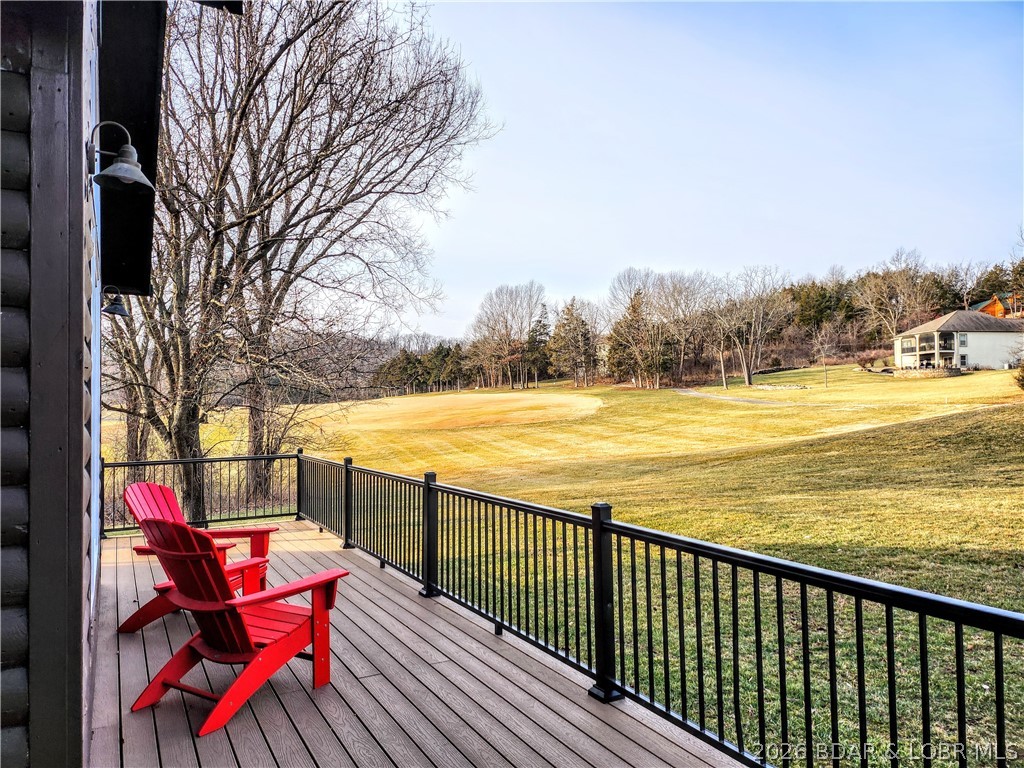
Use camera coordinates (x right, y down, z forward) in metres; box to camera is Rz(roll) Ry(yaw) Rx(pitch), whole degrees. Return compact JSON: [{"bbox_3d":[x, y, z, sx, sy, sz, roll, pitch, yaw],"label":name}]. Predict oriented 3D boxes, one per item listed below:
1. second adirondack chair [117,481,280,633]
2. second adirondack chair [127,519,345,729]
[{"bbox_3d":[-2.273,1.222,5.176,0.885,0.980,0.800,-1,-2,4],"label":"second adirondack chair"},{"bbox_3d":[-1.484,1.170,3.845,0.800,0.980,0.885,-2,-2,32],"label":"second adirondack chair"}]

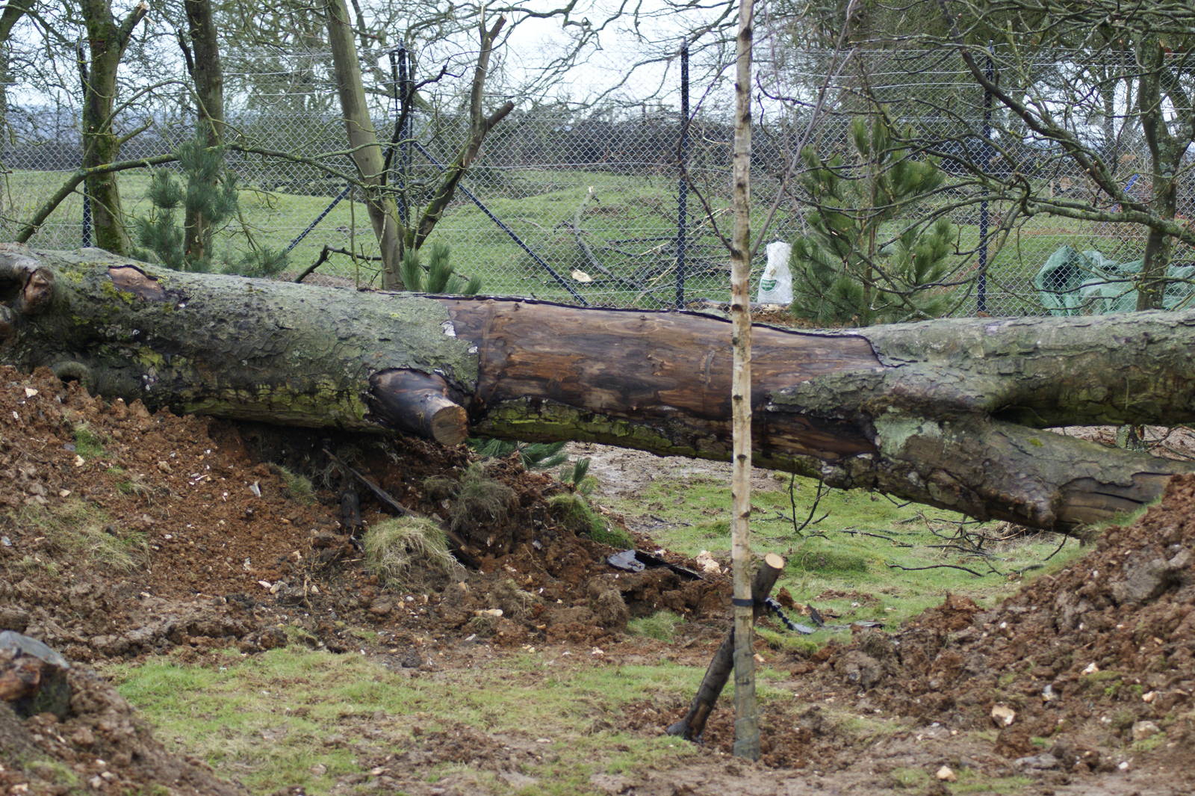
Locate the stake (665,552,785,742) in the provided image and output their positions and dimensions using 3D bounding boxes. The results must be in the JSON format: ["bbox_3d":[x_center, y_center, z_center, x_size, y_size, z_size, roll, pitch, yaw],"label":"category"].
[{"bbox_3d":[0.407,0.771,10.610,0.065,0.751,0.065,23,32,0],"label":"stake"}]

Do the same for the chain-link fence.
[{"bbox_3d":[0.004,-1.962,31.100,10.800,2.430,0.090,0,5,5],"label":"chain-link fence"}]

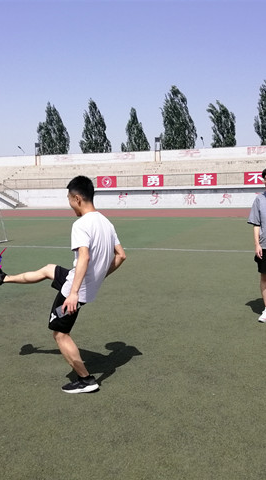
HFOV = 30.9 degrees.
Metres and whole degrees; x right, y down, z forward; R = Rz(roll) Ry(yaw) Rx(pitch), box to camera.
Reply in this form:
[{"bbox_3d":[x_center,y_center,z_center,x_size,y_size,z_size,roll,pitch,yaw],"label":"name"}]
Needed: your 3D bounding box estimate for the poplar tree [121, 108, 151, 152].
[{"bbox_3d":[0.343,-9.812,55.811,3.629,10.657,3.629,1,6,18],"label":"poplar tree"}]

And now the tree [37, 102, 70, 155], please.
[{"bbox_3d":[-10.859,-11.963,67.223,4.800,14.209,4.800,1,6,18],"label":"tree"}]

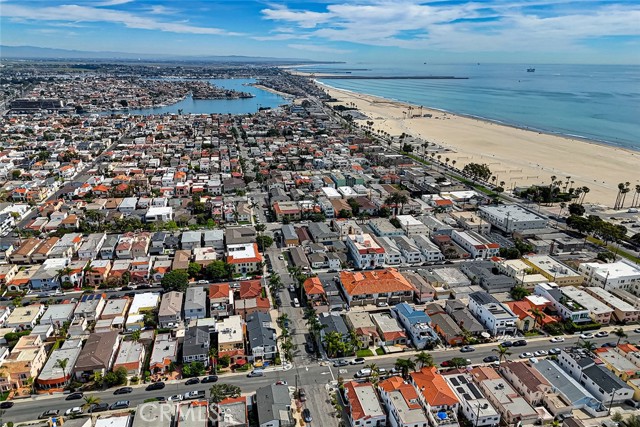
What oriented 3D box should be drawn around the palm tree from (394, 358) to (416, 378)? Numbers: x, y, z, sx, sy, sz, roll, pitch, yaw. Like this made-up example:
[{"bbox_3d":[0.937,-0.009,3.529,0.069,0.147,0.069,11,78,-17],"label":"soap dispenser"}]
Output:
[{"bbox_3d":[25.919,47.349,140.320,6.349,6.410,6.349,-3,19,-11],"label":"palm tree"}]

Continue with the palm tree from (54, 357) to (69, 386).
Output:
[{"bbox_3d":[-74.951,46.798,135.508,4.070,9.134,4.070,-3,19,-11],"label":"palm tree"}]

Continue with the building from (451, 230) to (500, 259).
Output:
[{"bbox_3d":[84.710,16.200,253.240,13.270,6.900,24.190,-4,19,-12],"label":"building"}]

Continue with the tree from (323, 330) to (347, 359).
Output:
[{"bbox_3d":[4.621,42.636,150.465,7.000,8.400,6.300,-3,19,-10],"label":"tree"}]

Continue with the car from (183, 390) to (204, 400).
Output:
[{"bbox_3d":[-35.893,51.939,132.116,5.850,1.830,1.980,-3,19,-11],"label":"car"}]

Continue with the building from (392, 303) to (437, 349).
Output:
[{"bbox_3d":[34.230,39.227,163.828,8.300,7.200,19.500,-3,19,-11],"label":"building"}]

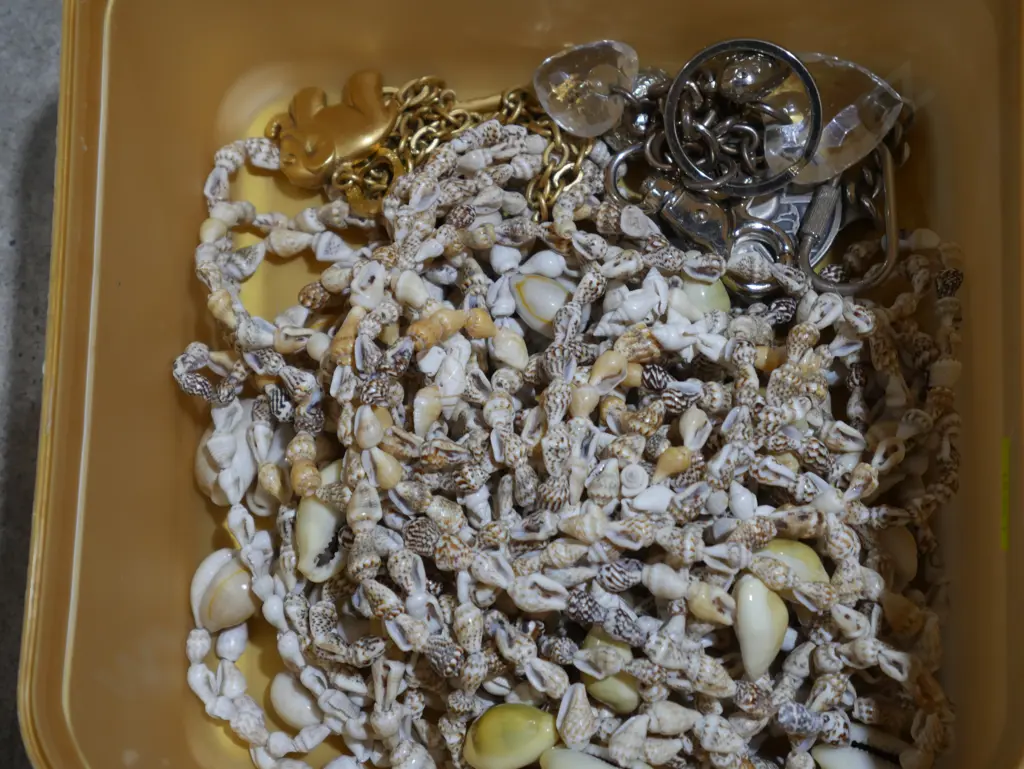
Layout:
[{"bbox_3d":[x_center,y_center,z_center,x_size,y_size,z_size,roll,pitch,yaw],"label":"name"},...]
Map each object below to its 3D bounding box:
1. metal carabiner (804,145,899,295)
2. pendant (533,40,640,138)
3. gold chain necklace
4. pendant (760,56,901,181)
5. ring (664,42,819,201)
[{"bbox_3d":[0.068,-0.033,0.466,0.018,0.004,0.031,7,86,6],"label":"metal carabiner"},{"bbox_3d":[0.014,-0.057,0.458,0.020,0.009,0.018,6,87,3],"label":"pendant"},{"bbox_3d":[-0.016,-0.047,0.468,0.064,0.015,0.027,0,77,4],"label":"gold chain necklace"},{"bbox_3d":[0.063,-0.052,0.462,0.027,0.011,0.025,-10,86,5],"label":"pendant"},{"bbox_3d":[0.045,-0.051,0.458,0.030,0.003,0.030,0,93,5],"label":"ring"}]

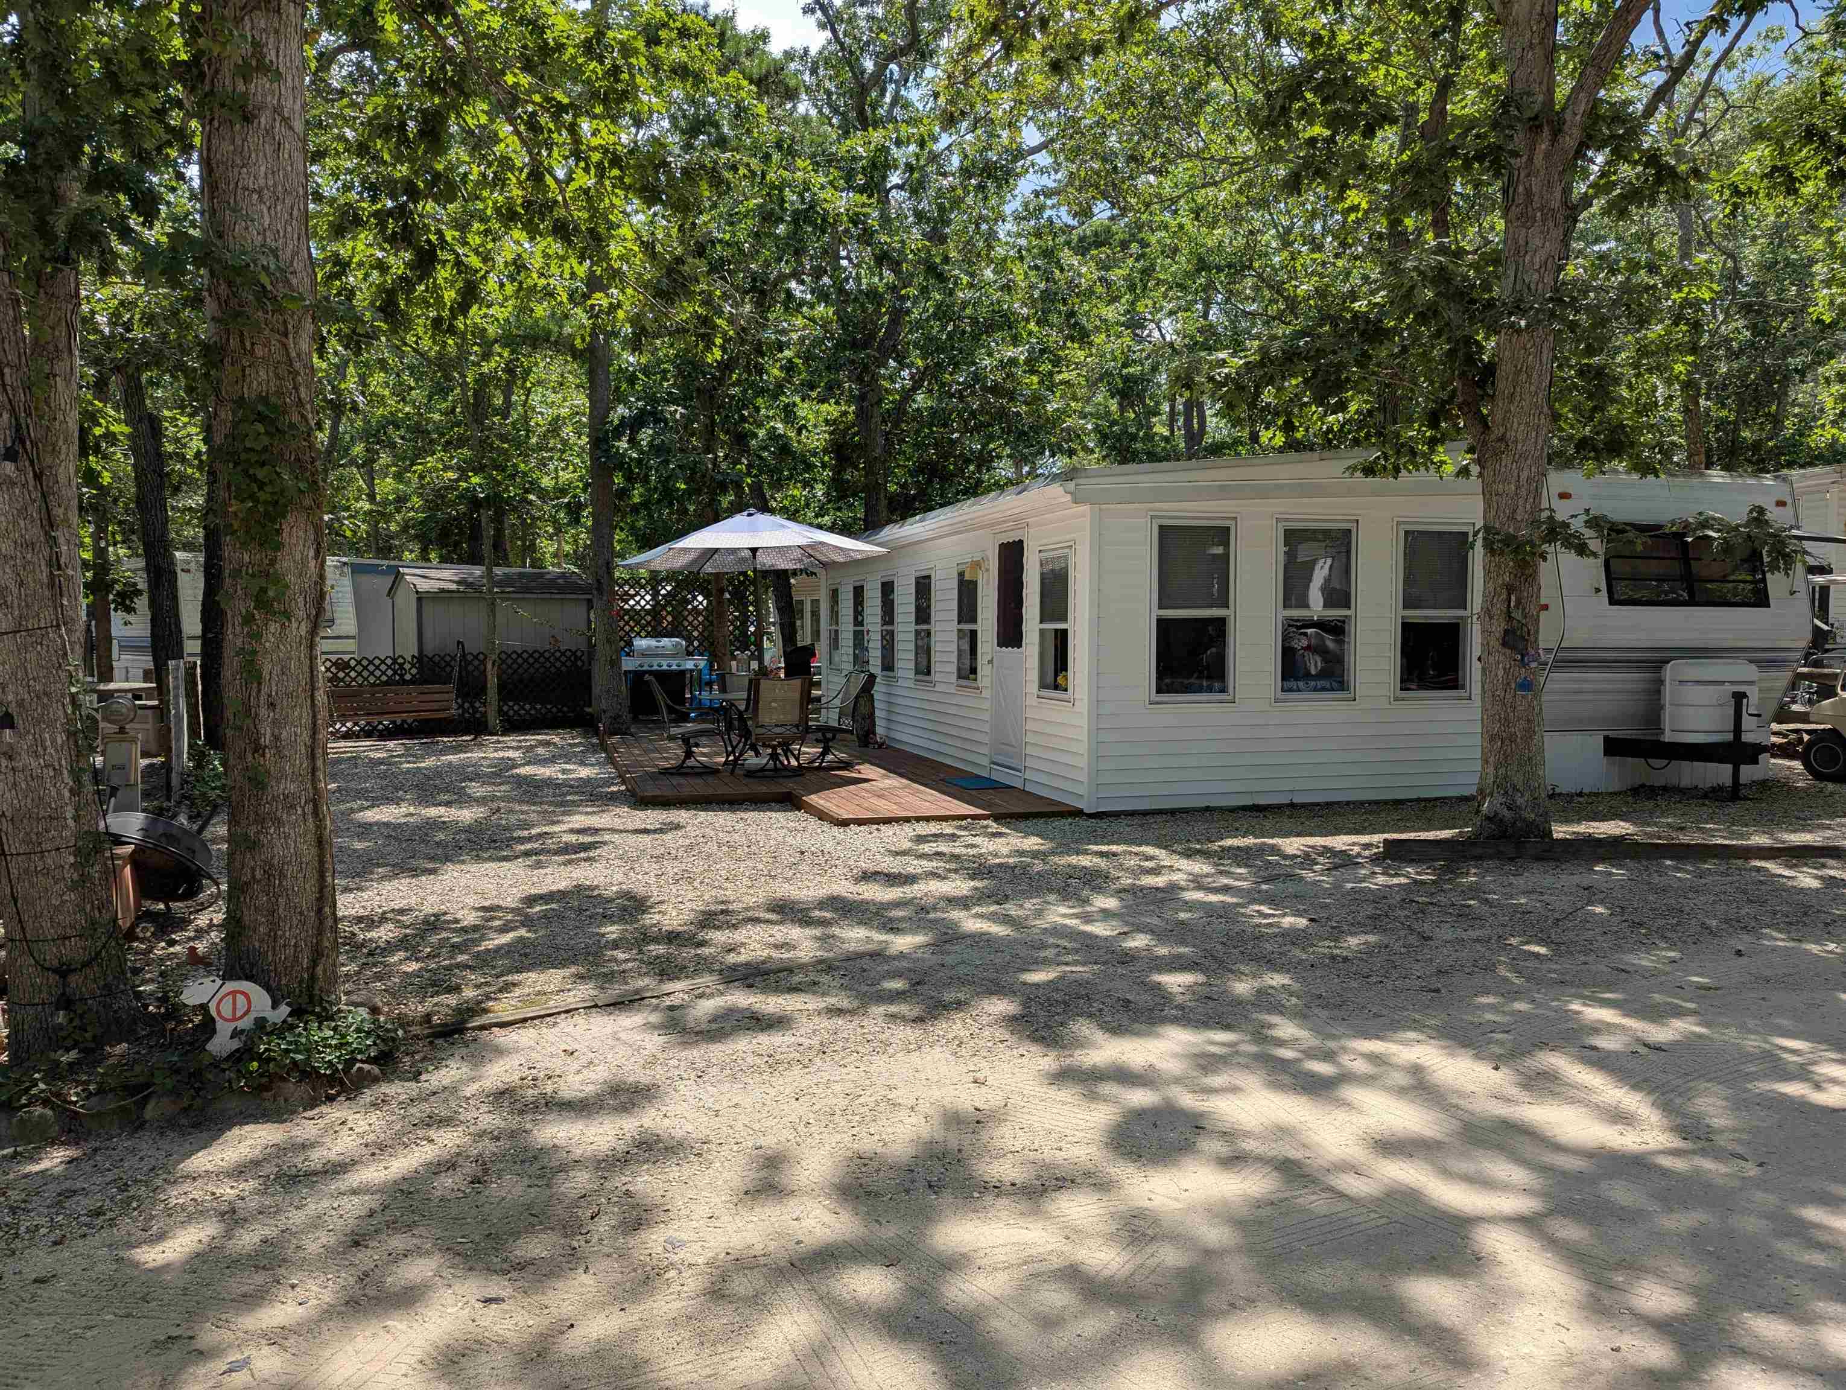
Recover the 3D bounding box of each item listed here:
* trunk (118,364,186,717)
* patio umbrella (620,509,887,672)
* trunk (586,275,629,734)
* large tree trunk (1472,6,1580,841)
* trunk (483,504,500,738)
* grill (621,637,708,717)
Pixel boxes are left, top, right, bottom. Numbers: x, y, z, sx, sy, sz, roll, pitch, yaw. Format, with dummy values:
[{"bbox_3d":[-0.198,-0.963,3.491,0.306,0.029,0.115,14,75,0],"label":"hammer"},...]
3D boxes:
[{"bbox_3d":[-10.926,-2.088,18.121,0.540,5.143,0.500,-6,3,-30],"label":"trunk"},{"bbox_3d":[-1.573,-0.533,12.200,2.530,2.480,2.400,-3,0,0],"label":"patio umbrella"},{"bbox_3d":[-4.147,-2.474,16.751,0.460,5.955,0.430,-1,3,-14],"label":"trunk"},{"bbox_3d":[3.880,-1.741,8.276,0.580,5.419,0.530,1,3,25],"label":"large tree trunk"},{"bbox_3d":[-5.774,-1.005,17.122,0.180,3.039,0.170,-2,3,-19],"label":"trunk"},{"bbox_3d":[-3.999,-0.244,19.561,1.420,1.200,0.620,-1,3,-15],"label":"grill"}]

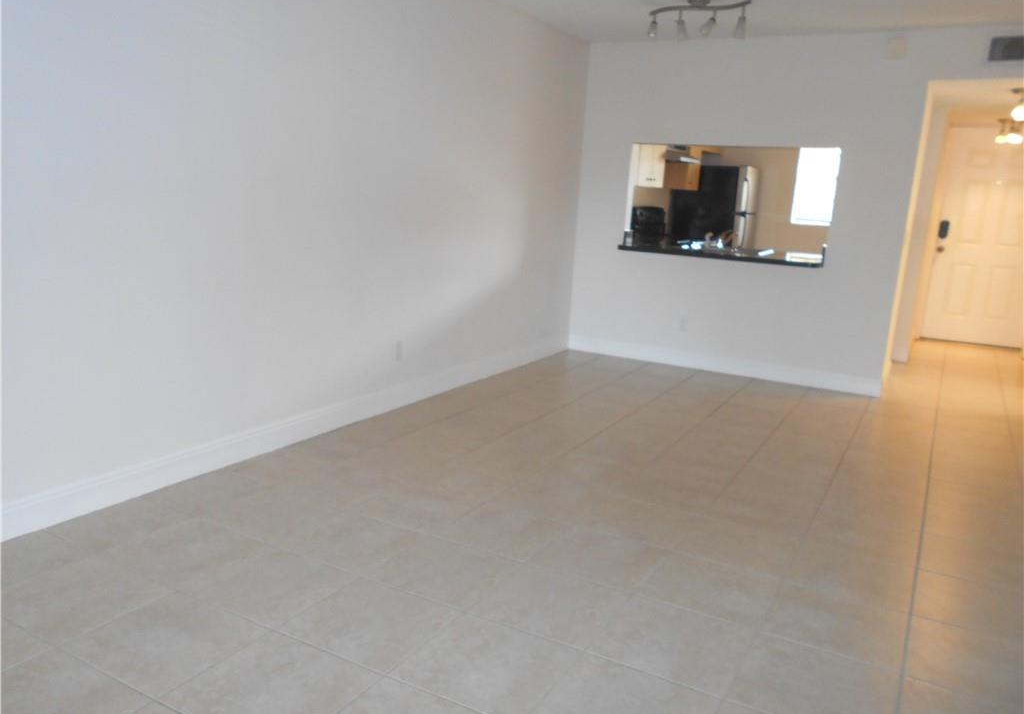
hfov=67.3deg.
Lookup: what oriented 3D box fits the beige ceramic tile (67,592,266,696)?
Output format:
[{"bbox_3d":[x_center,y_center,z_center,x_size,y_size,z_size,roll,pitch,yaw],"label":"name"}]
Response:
[{"bbox_3d":[-0.973,0.800,2.180,0.390,0.010,0.390,10,14,29],"label":"beige ceramic tile"}]

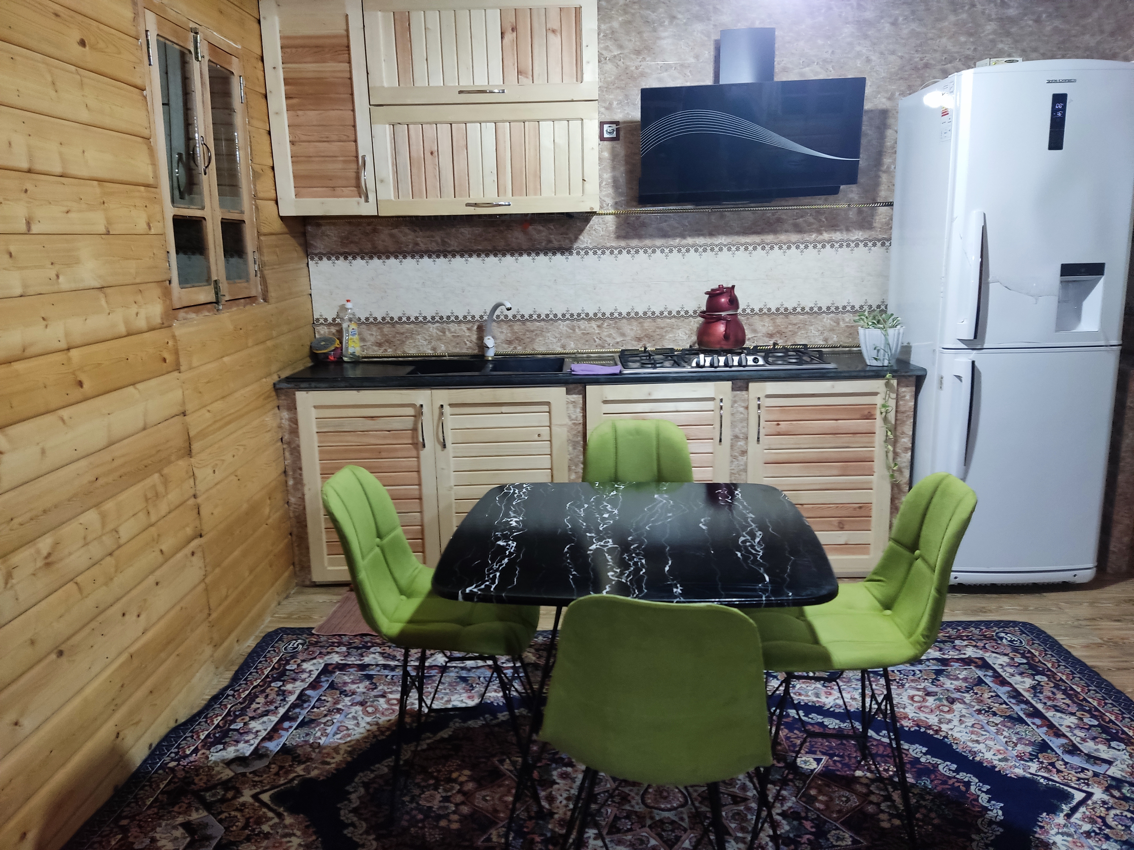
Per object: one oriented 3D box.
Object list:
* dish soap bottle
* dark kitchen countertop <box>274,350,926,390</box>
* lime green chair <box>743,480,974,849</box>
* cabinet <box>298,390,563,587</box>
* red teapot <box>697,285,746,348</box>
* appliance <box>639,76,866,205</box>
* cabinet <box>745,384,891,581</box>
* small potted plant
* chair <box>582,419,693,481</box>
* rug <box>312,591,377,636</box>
[{"bbox_3d":[-1.004,-0.438,3.788,0.060,0.282,0.092,6,15,29],"label":"dish soap bottle"},{"bbox_3d":[0.130,-0.255,3.595,2.650,0.046,0.600,-1,13,1],"label":"dark kitchen countertop"},{"bbox_3d":[0.668,0.519,1.993,0.510,0.845,0.430,-1,12,0],"label":"lime green chair"},{"bbox_3d":[-0.529,0.201,3.635,1.090,0.820,0.560,-1,12,2],"label":"cabinet"},{"bbox_3d":[0.669,-0.467,3.528,0.205,0.269,0.220,-1,13,0],"label":"red teapot"},{"bbox_3d":[0.758,-1.197,3.510,0.890,0.440,0.340,-1,12,2],"label":"appliance"},{"bbox_3d":[1.016,0.232,3.305,0.575,0.823,0.035,-1,12,2],"label":"cabinet"},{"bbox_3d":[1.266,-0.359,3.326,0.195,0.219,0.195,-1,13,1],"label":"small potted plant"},{"bbox_3d":[0.219,0.436,2.430,0.430,0.845,0.510,-1,12,3],"label":"chair"},{"bbox_3d":[-0.641,0.746,3.260,0.620,0.012,0.390,0,13,7],"label":"rug"}]

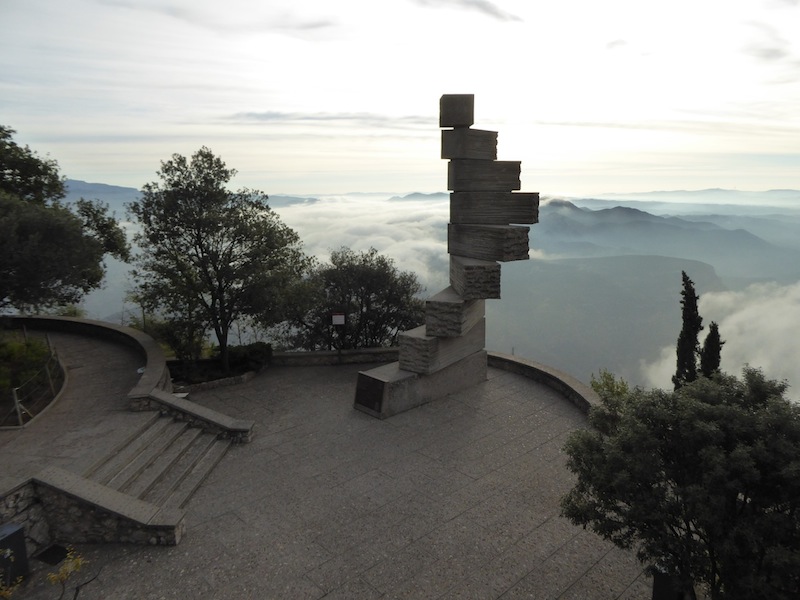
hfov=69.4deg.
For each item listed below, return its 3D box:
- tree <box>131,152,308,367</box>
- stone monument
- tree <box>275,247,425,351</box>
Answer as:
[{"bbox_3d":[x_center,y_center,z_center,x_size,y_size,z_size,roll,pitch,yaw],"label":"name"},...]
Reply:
[{"bbox_3d":[-5.861,-1.212,18.654,5.700,7.200,5.400,0,11,0],"label":"tree"},{"bbox_3d":[1.467,-1.497,16.876,5.940,8.770,2.530,-10,15,-44],"label":"stone monument"},{"bbox_3d":[-1.749,0.064,21.977,5.590,4.120,4.700,0,11,0],"label":"tree"}]

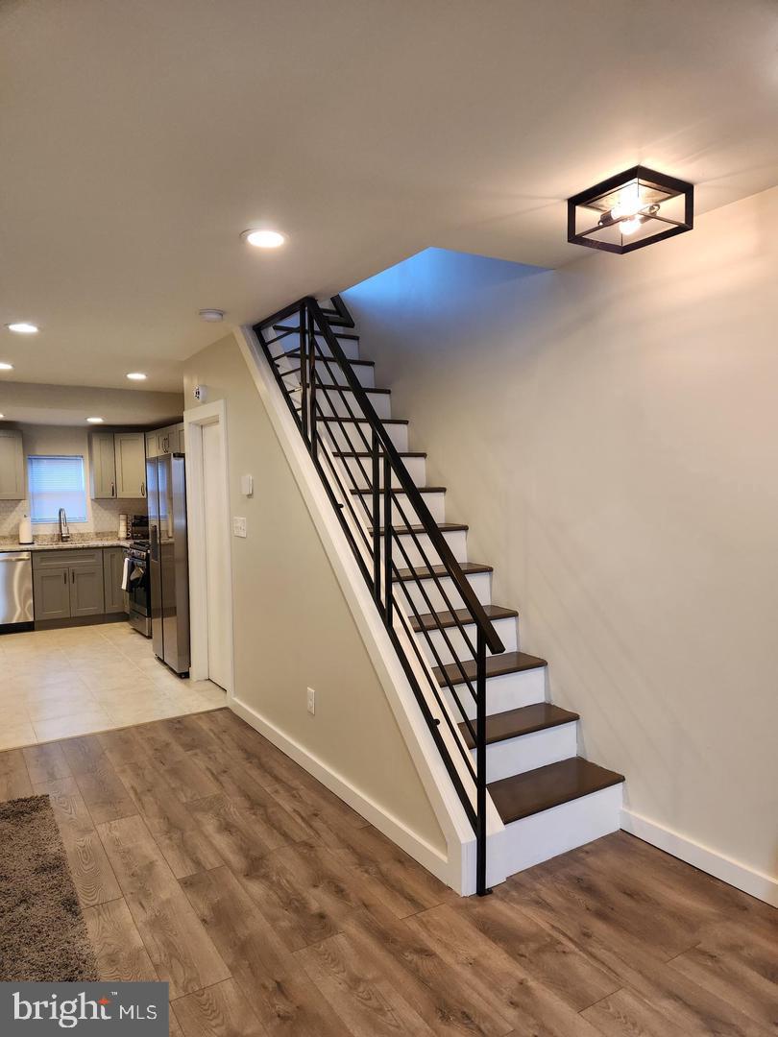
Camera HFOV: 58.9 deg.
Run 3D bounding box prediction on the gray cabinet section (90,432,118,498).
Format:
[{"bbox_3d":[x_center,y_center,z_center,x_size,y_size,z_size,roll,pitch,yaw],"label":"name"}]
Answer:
[{"bbox_3d":[-3.376,-0.613,8.117,0.230,0.760,0.325,-3,4,-32],"label":"gray cabinet section"}]

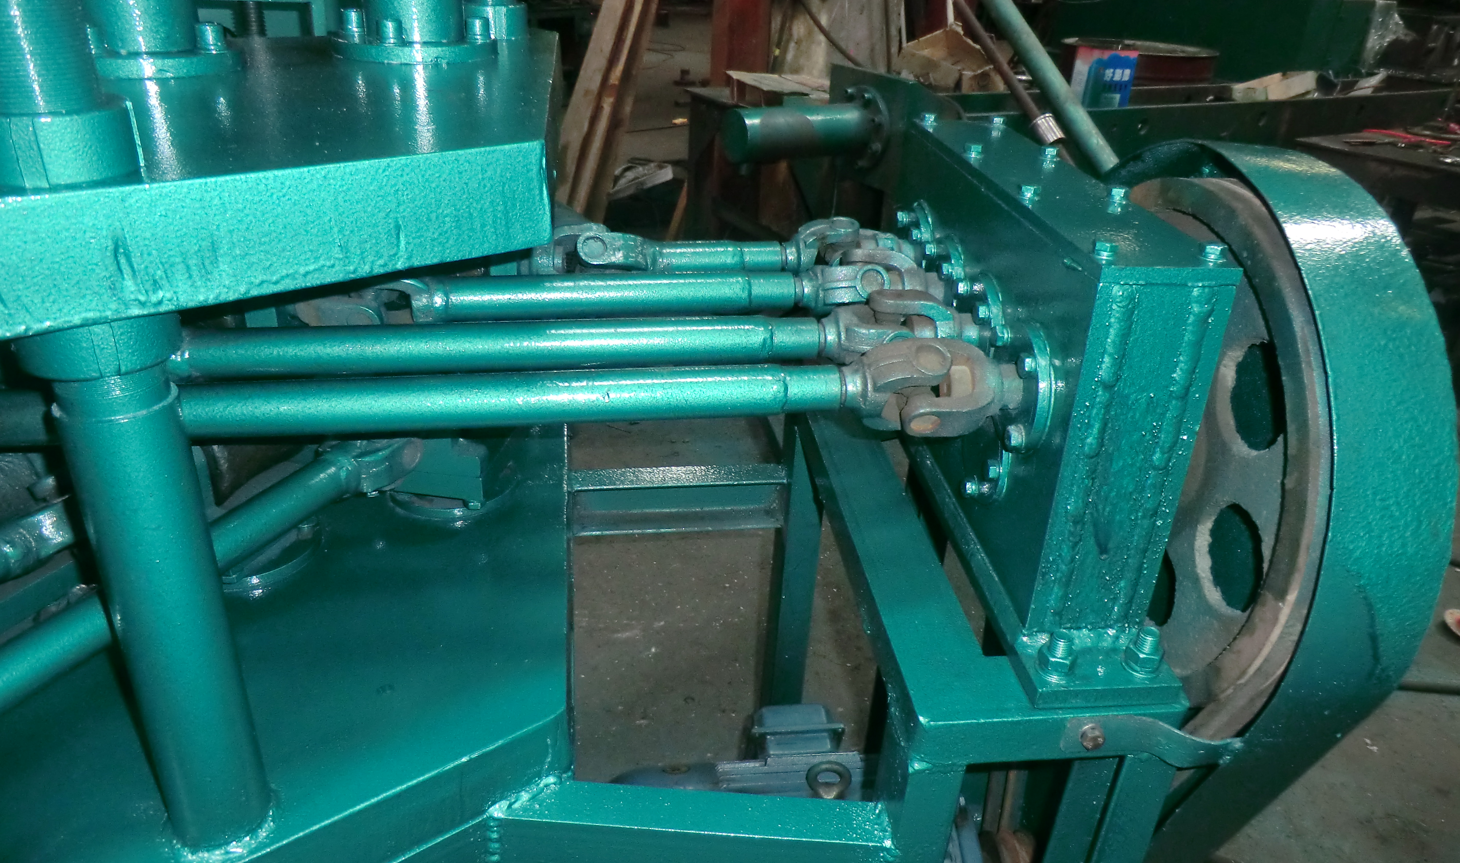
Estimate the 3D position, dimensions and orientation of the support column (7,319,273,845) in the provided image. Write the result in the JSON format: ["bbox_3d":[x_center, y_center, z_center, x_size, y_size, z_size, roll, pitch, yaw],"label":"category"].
[{"bbox_3d":[-0.333,0.090,0.598,0.072,0.362,0.072,-17,33,-33],"label":"support column"}]

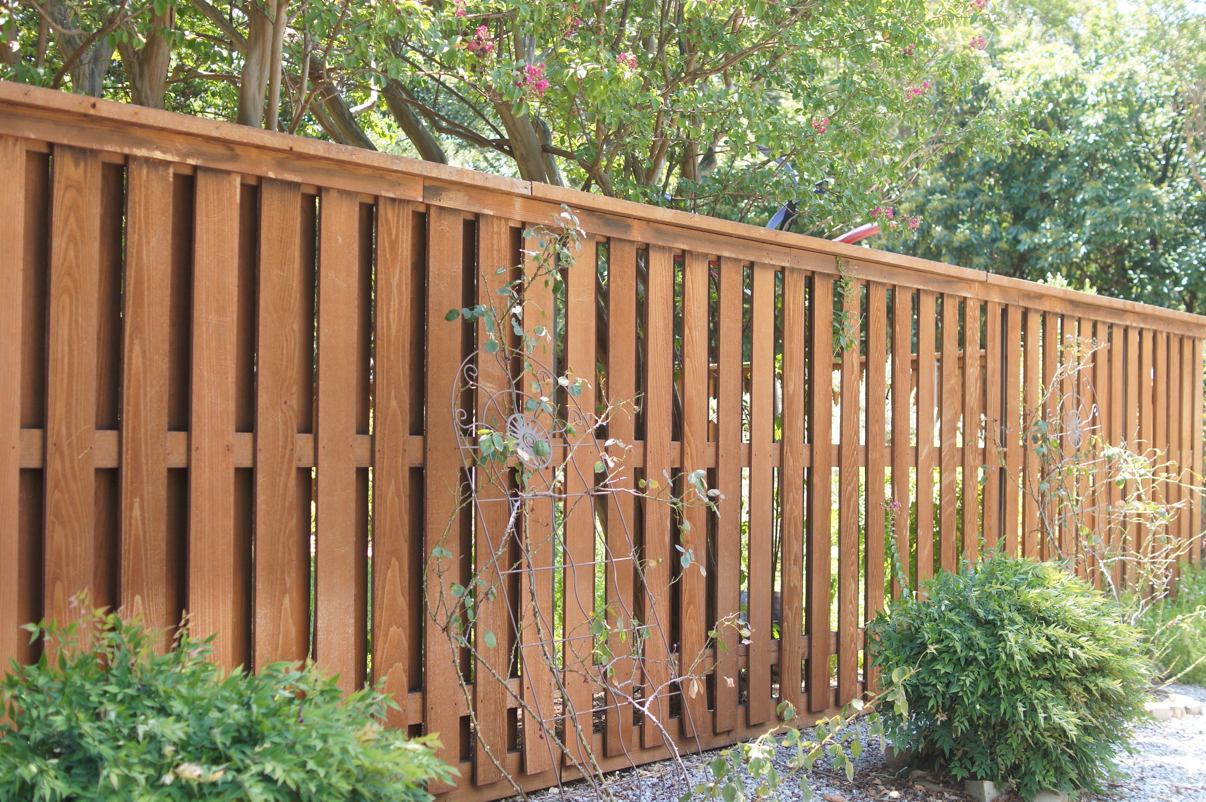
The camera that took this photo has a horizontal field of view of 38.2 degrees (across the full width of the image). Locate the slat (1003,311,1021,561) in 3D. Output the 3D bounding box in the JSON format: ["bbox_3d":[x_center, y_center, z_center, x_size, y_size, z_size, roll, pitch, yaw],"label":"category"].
[{"bbox_3d":[1.926,0.410,8.202,0.018,1.725,0.138,-1,-2,38],"label":"slat"}]

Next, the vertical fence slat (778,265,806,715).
[{"bbox_3d":[0.722,0.351,6.669,0.018,1.725,0.138,-1,-2,38],"label":"vertical fence slat"}]

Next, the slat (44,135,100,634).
[{"bbox_3d":[-1.270,0.255,4.133,0.018,1.725,0.138,-1,-2,38],"label":"slat"}]

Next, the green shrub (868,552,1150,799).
[{"bbox_3d":[1.370,0.895,5.880,0.950,0.790,0.920,0,-2,13],"label":"green shrub"}]

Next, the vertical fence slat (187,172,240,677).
[{"bbox_3d":[-1.008,0.268,4.468,0.018,1.725,0.138,-1,-2,38],"label":"vertical fence slat"}]

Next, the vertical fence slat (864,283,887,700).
[{"bbox_3d":[1.121,0.371,7.176,0.018,1.725,0.138,-1,-2,38],"label":"vertical fence slat"}]

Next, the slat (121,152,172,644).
[{"bbox_3d":[-1.139,0.261,4.300,0.018,1.725,0.138,-1,-2,38],"label":"slat"}]

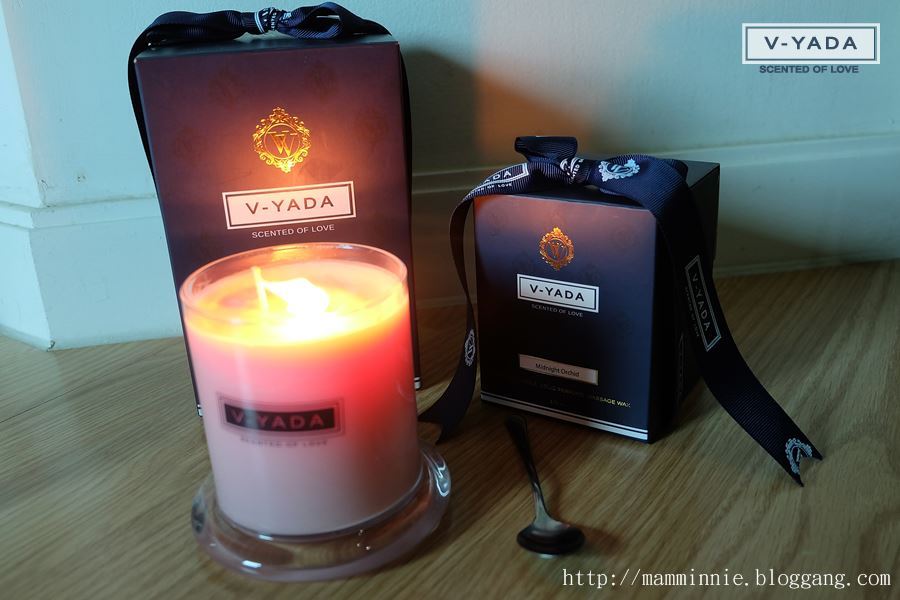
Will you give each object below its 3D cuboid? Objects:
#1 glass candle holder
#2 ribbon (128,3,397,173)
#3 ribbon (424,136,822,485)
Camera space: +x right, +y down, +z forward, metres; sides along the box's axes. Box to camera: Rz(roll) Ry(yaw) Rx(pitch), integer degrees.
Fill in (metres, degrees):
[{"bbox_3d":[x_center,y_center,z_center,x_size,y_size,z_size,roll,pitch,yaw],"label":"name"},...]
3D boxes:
[{"bbox_3d":[-0.056,0.037,0.331,0.107,0.098,0.107,-2,22,4],"label":"glass candle holder"},{"bbox_3d":[-0.089,-0.102,0.418,0.129,0.088,0.047,-6,22,-8],"label":"ribbon"},{"bbox_3d":[0.079,-0.002,0.372,0.178,0.128,0.104,8,24,25],"label":"ribbon"}]

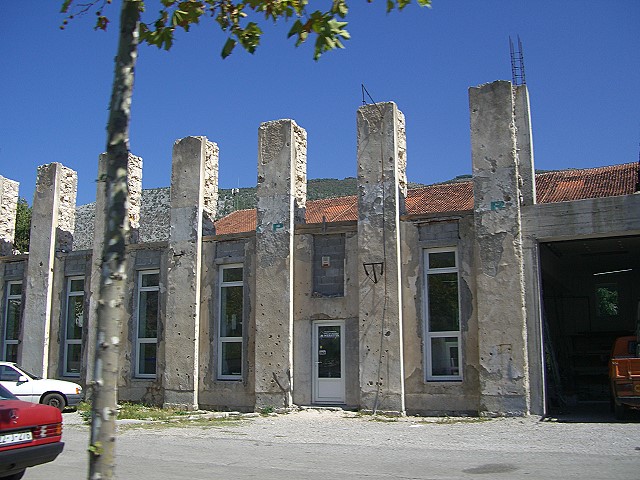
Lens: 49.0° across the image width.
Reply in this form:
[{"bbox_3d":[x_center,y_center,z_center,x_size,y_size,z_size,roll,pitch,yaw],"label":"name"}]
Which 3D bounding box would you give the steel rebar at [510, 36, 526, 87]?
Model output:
[{"bbox_3d":[4.930,-4.387,17.515,0.238,1.328,0.443,-5,-11,25],"label":"steel rebar"}]

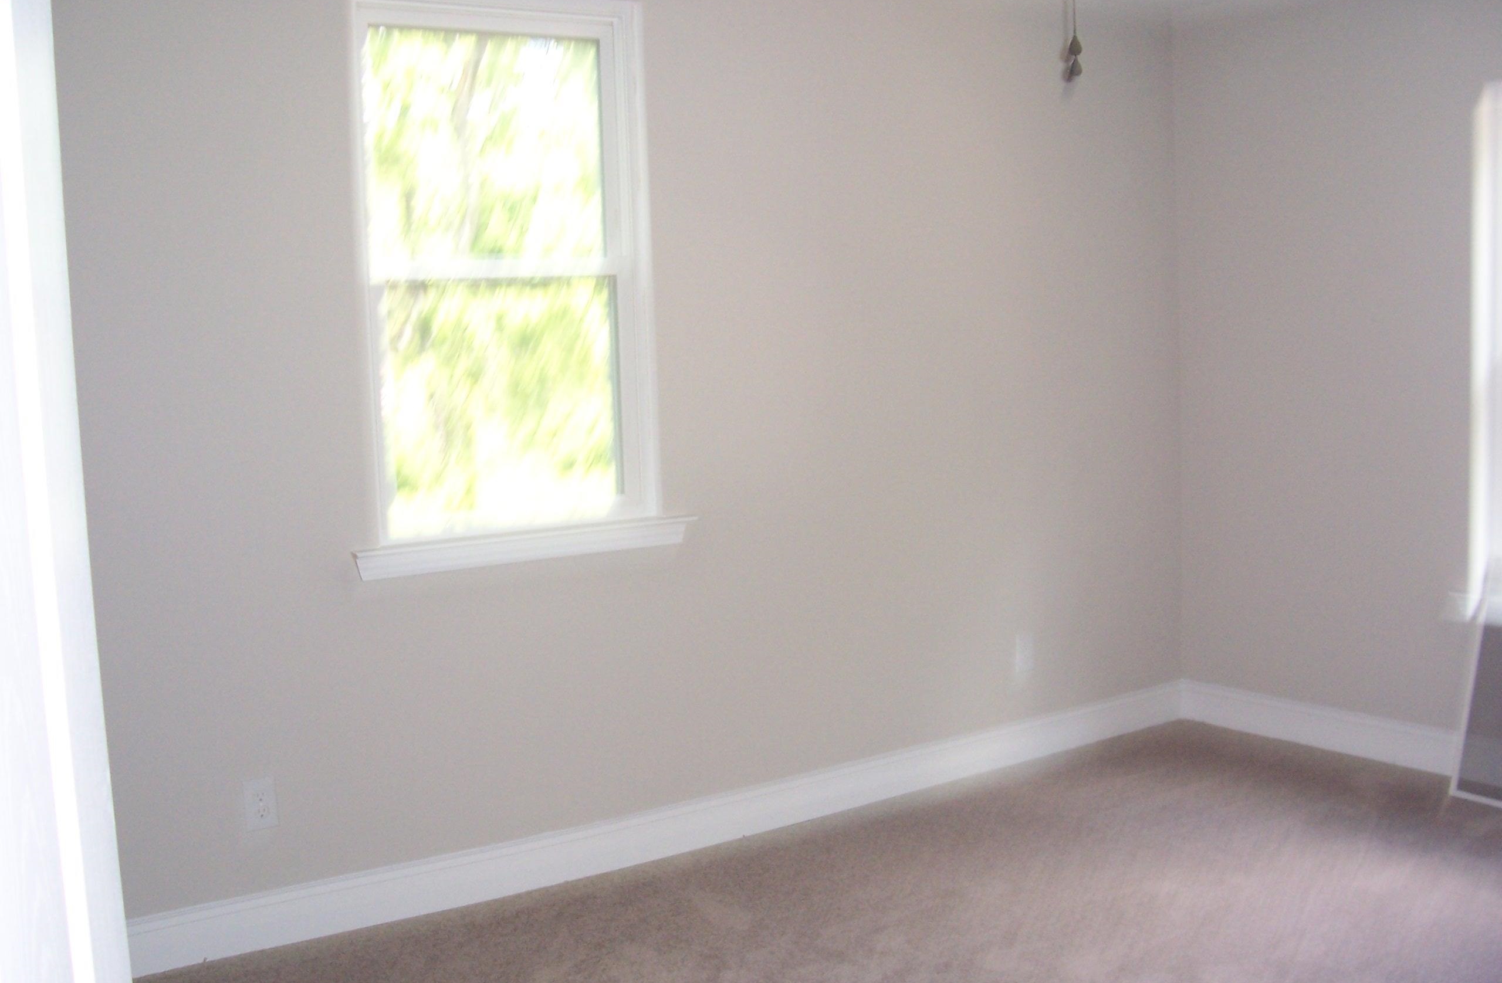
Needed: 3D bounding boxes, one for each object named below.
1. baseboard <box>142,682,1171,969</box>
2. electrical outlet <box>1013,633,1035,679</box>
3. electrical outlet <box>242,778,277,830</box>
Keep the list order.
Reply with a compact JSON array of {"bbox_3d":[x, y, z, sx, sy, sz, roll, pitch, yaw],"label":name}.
[{"bbox_3d":[0.041,0.862,4.078,3.415,0.133,0.020,-6,6,-33],"label":"baseboard"},{"bbox_3d":[0.855,0.505,4.602,0.073,0.117,0.010,-6,6,-33],"label":"electrical outlet"},{"bbox_3d":[-1.099,0.705,3.314,0.073,0.117,0.010,-6,6,-33],"label":"electrical outlet"}]

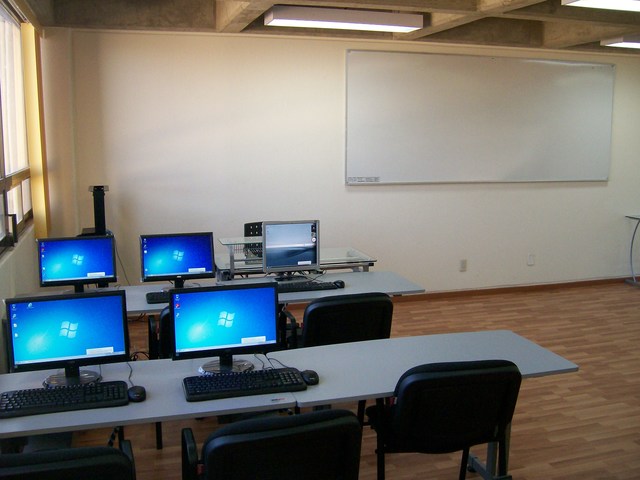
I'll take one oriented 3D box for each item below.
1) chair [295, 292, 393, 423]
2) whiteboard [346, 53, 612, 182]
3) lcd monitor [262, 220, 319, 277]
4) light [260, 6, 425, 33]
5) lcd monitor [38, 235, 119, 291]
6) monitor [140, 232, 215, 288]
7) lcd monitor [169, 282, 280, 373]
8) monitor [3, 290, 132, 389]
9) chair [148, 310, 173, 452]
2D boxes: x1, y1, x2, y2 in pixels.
[{"bbox_3d":[0.091,0.652,3.867,0.585,0.820,0.580,-3,11,-16],"label":"chair"},{"bbox_3d":[1.656,-1.171,6.370,2.960,1.230,0.035,-3,11,-16],"label":"whiteboard"},{"bbox_3d":[-0.185,0.062,4.175,0.363,0.382,0.200,-2,10,-12],"label":"lcd monitor"},{"bbox_3d":[0.205,-1.731,5.088,1.240,0.107,0.275,-3,11,-17],"label":"light"},{"bbox_3d":[-1.419,0.145,3.803,0.432,0.338,0.200,-3,11,-18],"label":"lcd monitor"},{"bbox_3d":[-0.864,0.123,3.944,0.433,0.336,0.200,-3,11,-16],"label":"monitor"},{"bbox_3d":[-0.388,0.352,2.650,0.443,0.345,0.200,-4,11,-21],"label":"lcd monitor"},{"bbox_3d":[-0.961,0.375,2.483,0.440,0.348,0.200,-4,11,-21],"label":"monitor"},{"bbox_3d":[-0.648,0.685,3.650,0.585,0.820,0.580,-3,11,-16],"label":"chair"}]

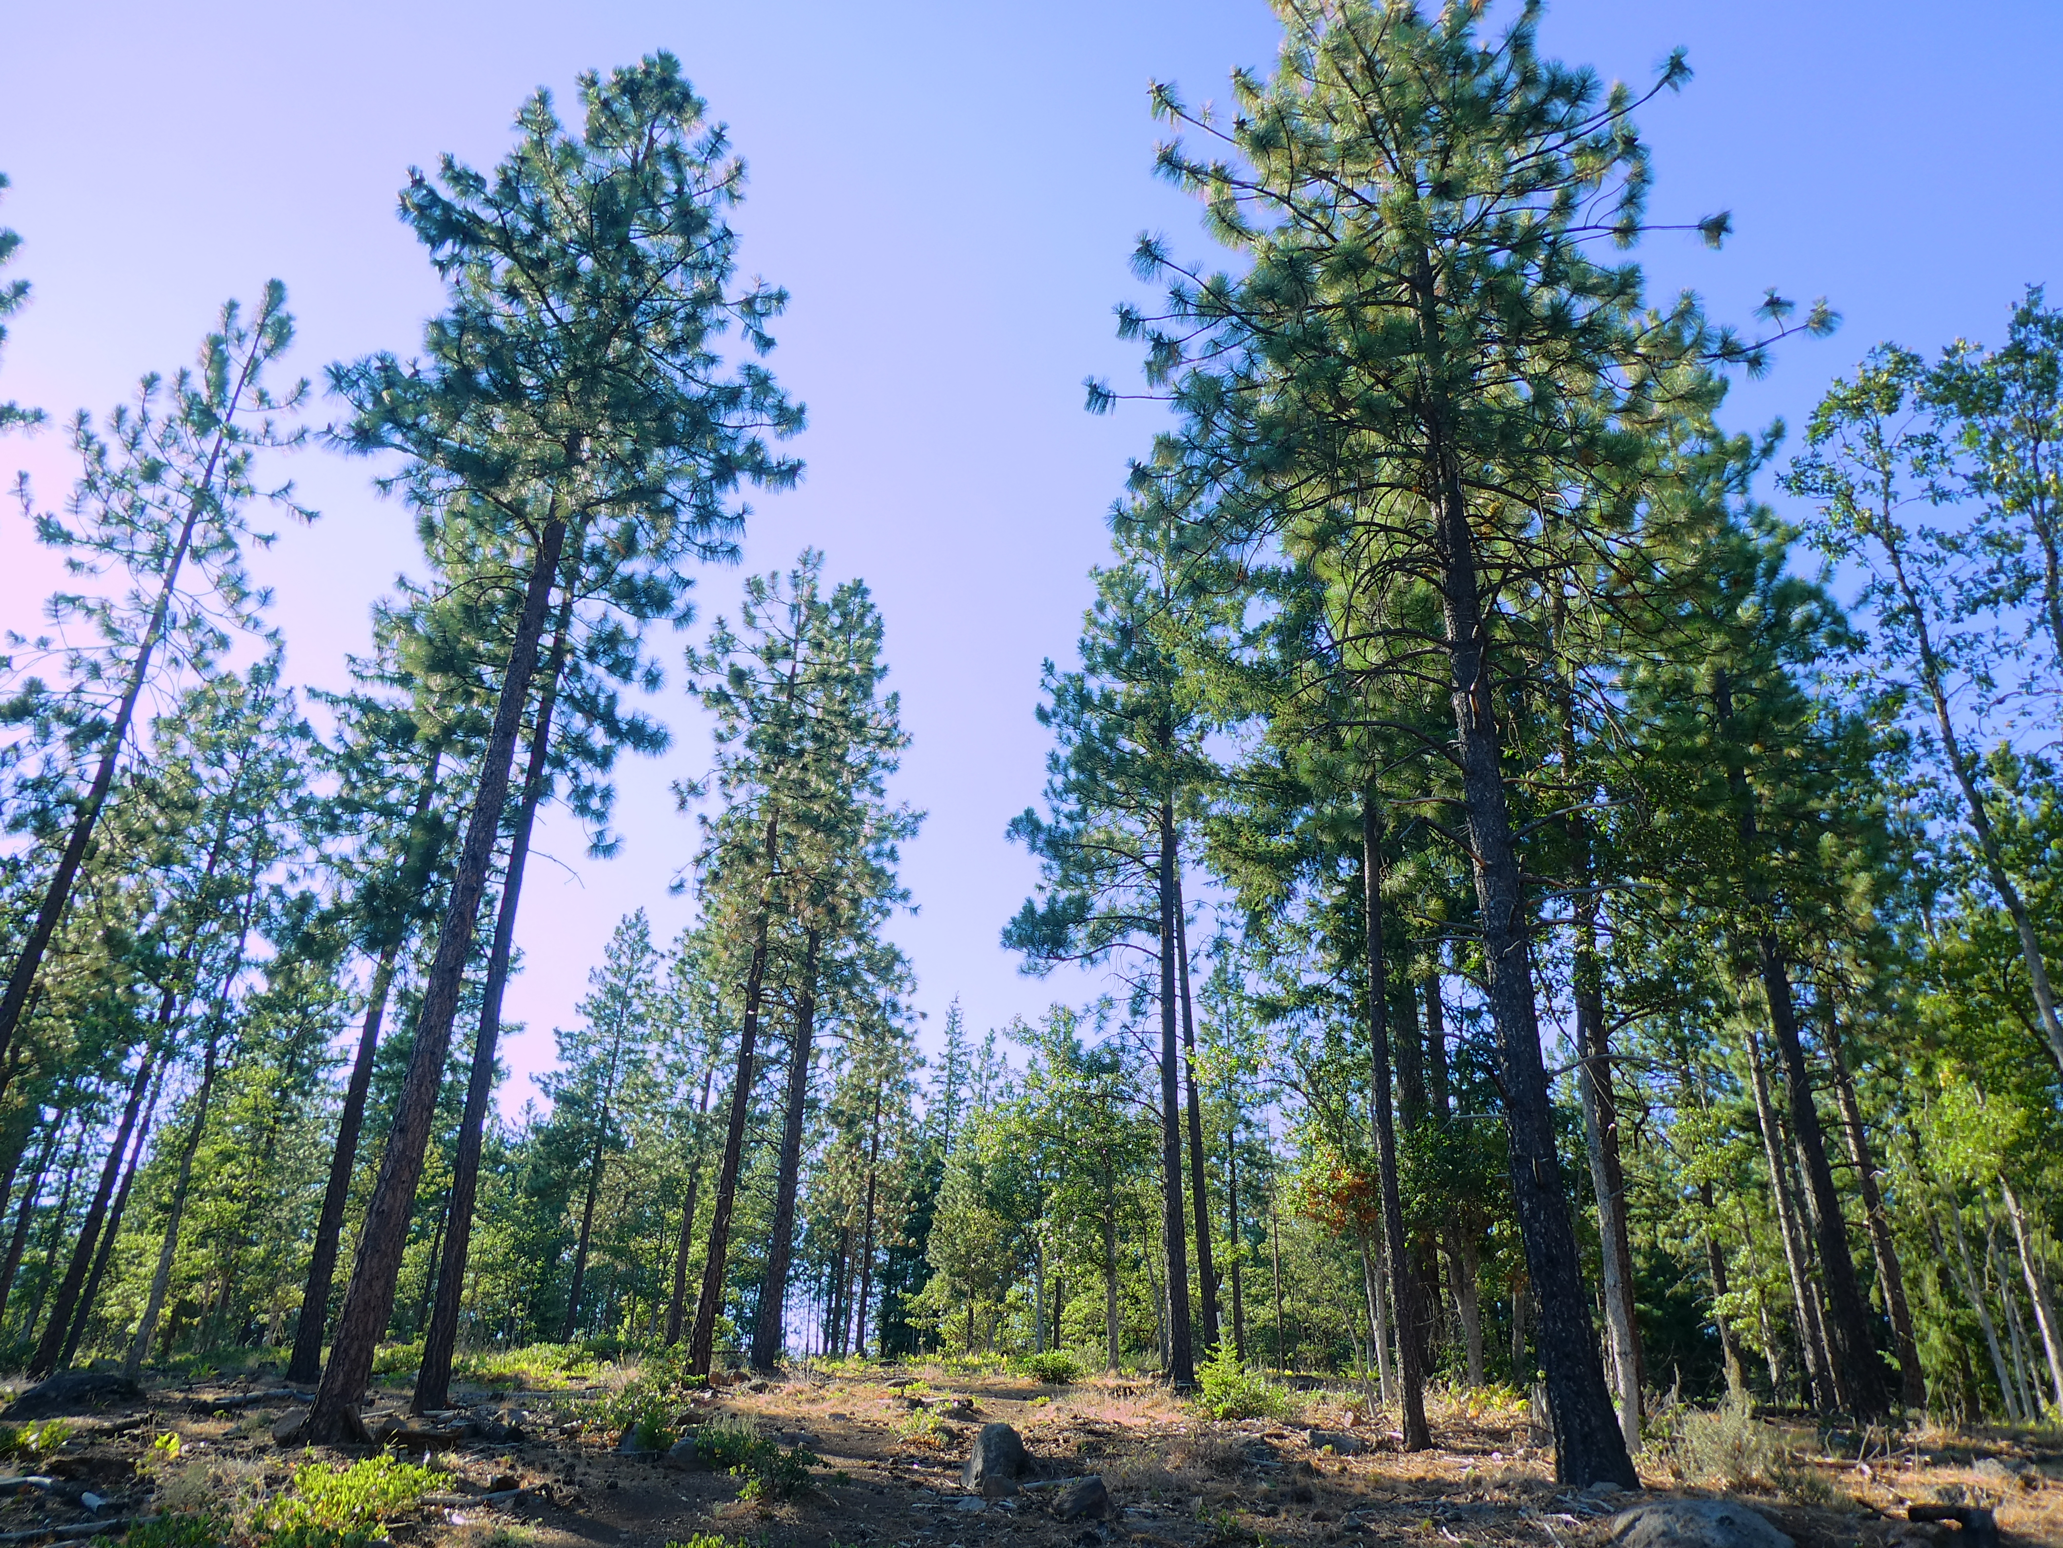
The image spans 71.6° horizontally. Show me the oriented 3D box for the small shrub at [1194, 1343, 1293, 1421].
[{"bbox_3d":[2.717,7.919,18.571,1.200,0.874,1.080,-2,-27,8],"label":"small shrub"}]

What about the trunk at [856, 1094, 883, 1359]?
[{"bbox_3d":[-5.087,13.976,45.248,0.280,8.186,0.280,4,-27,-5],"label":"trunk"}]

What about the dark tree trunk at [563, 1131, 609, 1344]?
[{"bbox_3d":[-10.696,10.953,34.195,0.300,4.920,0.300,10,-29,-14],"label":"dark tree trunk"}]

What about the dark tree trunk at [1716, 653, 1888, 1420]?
[{"bbox_3d":[11.079,3.306,21.045,0.480,11.152,0.480,-11,-30,26],"label":"dark tree trunk"}]

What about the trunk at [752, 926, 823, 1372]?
[{"bbox_3d":[-4.780,7.136,28.395,0.460,8.682,0.460,7,-27,-8],"label":"trunk"}]

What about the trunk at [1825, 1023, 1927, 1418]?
[{"bbox_3d":[11.453,5.874,19.493,0.350,5.070,0.340,-13,-31,27],"label":"trunk"}]

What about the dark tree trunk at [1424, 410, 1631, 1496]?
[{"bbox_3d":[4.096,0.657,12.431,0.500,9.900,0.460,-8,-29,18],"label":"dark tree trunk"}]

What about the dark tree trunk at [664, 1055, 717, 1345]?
[{"bbox_3d":[-9.223,11.468,38.895,0.360,7.513,0.360,8,-27,-11],"label":"dark tree trunk"}]

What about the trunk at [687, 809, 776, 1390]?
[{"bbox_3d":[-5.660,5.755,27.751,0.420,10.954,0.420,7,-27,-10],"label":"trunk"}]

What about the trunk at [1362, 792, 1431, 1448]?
[{"bbox_3d":[4.180,3.631,16.665,0.310,7.596,0.310,-4,-27,13],"label":"trunk"}]

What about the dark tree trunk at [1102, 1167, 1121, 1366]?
[{"bbox_3d":[1.415,8.866,25.795,0.220,3.470,0.220,-2,-28,2],"label":"dark tree trunk"}]

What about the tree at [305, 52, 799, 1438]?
[{"bbox_3d":[-5.389,-2.180,15.252,5.600,16.800,5.400,13,-30,-20],"label":"tree"}]

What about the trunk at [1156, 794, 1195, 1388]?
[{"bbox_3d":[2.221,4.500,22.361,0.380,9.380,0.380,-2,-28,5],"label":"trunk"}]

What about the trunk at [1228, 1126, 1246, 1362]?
[{"bbox_3d":[4.920,11.198,34.408,0.270,5.450,0.270,-2,-28,7],"label":"trunk"}]

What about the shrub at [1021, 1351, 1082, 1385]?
[{"bbox_3d":[0.396,11.481,27.595,1.150,0.570,1.035,1,-27,1],"label":"shrub"}]

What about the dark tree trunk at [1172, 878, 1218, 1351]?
[{"bbox_3d":[3.089,6.096,27.101,0.370,8.990,0.350,-4,-28,5],"label":"dark tree trunk"}]

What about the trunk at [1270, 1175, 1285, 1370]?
[{"bbox_3d":[6.933,14.021,40.493,0.190,5.177,0.190,-1,-27,9],"label":"trunk"}]

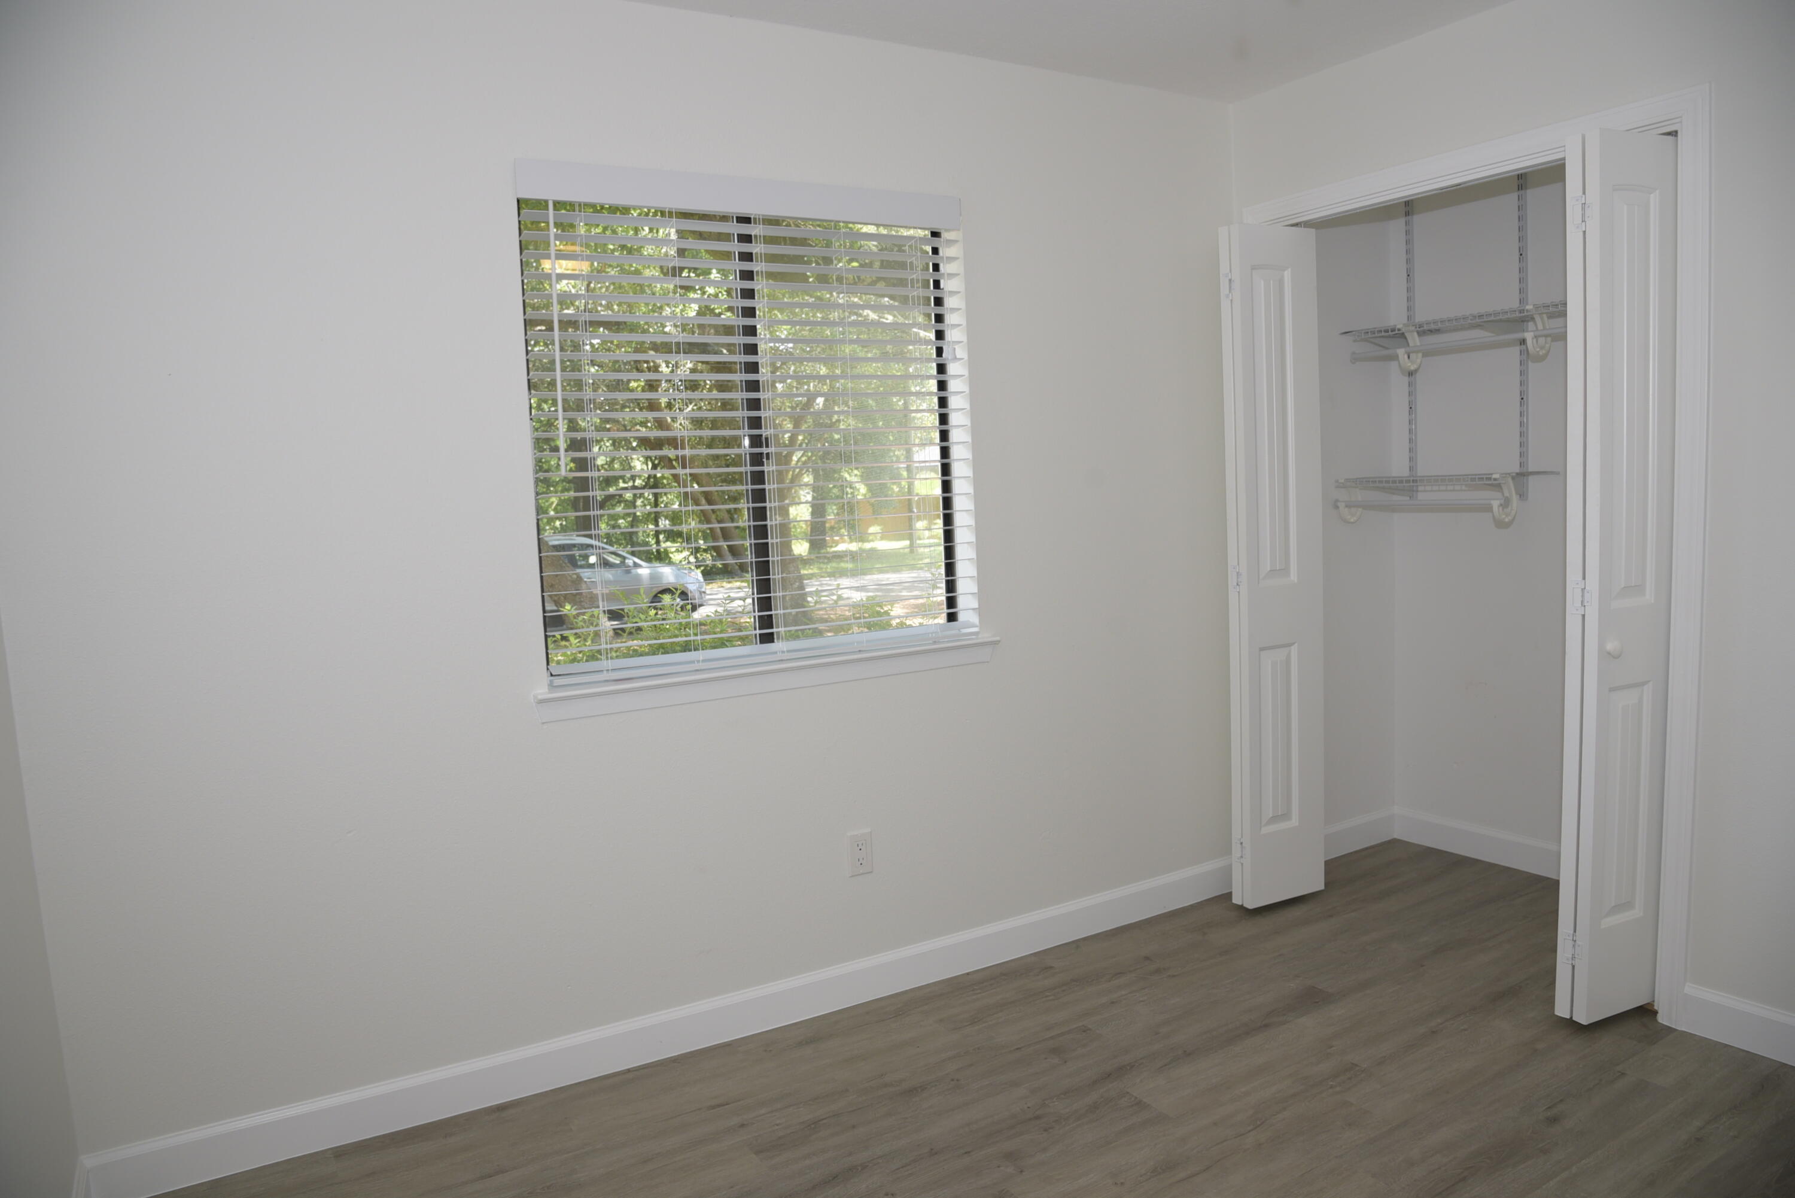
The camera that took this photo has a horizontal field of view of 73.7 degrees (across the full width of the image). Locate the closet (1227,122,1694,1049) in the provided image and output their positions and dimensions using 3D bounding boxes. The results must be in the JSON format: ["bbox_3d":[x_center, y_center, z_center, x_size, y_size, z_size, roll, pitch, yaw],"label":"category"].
[{"bbox_3d":[1.496,-0.101,3.260,0.110,2.129,1.308,-6,7,-31],"label":"closet"}]

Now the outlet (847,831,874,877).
[{"bbox_3d":[-0.096,0.667,3.129,0.070,0.115,0.008,-6,7,-29],"label":"outlet"}]

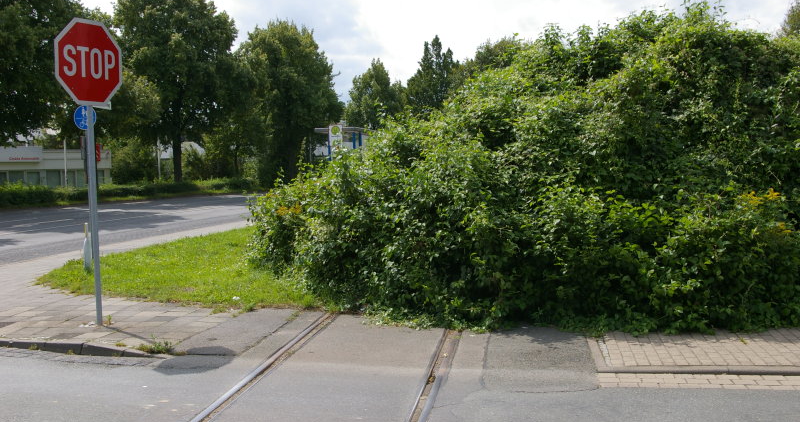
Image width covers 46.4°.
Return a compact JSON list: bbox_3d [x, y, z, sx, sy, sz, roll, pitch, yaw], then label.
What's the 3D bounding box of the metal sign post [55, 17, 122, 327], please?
[{"bbox_3d":[-3.280,-0.390,9.930,0.140,3.250,0.910,0,3,30],"label":"metal sign post"}]

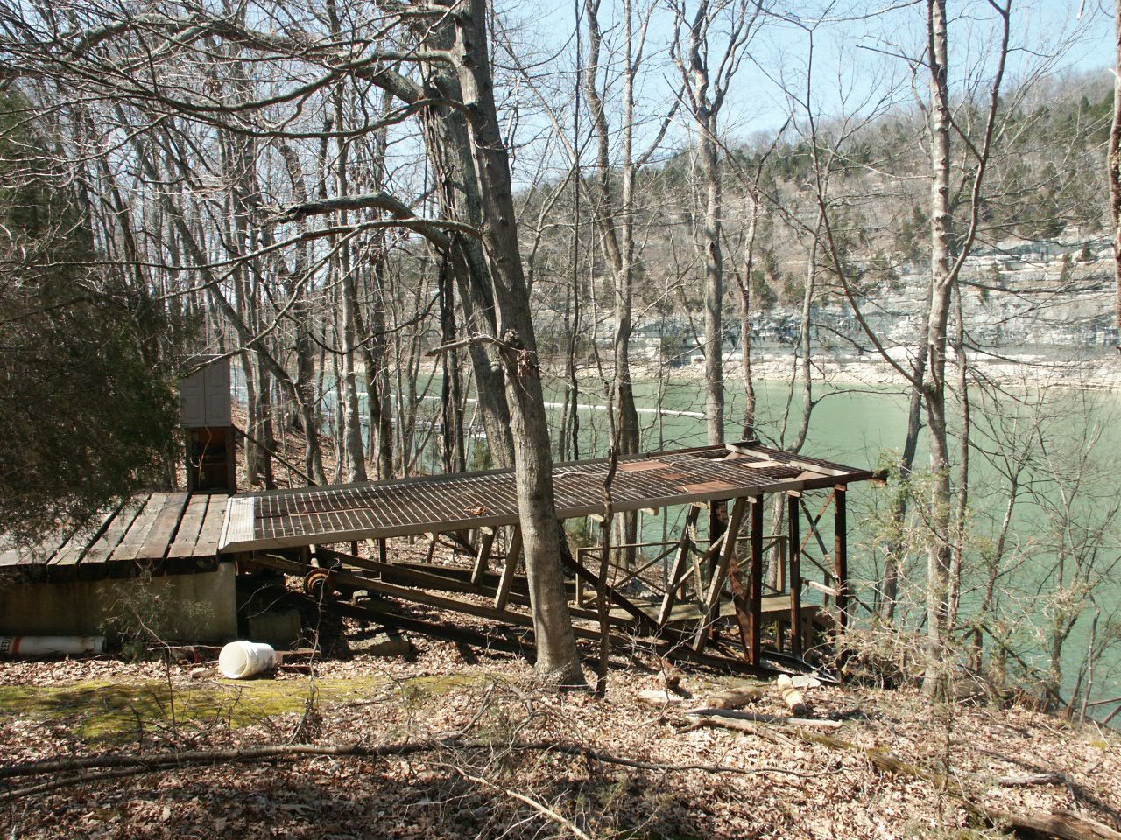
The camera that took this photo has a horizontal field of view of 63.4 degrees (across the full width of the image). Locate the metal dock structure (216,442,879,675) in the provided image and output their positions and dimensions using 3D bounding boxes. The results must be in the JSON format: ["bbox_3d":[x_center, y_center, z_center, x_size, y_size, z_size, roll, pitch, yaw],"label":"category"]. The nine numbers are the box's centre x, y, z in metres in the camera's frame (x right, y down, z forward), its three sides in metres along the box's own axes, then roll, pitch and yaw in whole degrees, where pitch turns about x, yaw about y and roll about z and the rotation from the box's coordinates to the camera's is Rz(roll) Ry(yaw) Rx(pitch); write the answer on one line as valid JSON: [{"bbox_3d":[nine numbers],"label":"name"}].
[{"bbox_3d":[-0.091,1.948,11.733,7.700,2.500,3.100,-4,7,-20],"label":"metal dock structure"}]

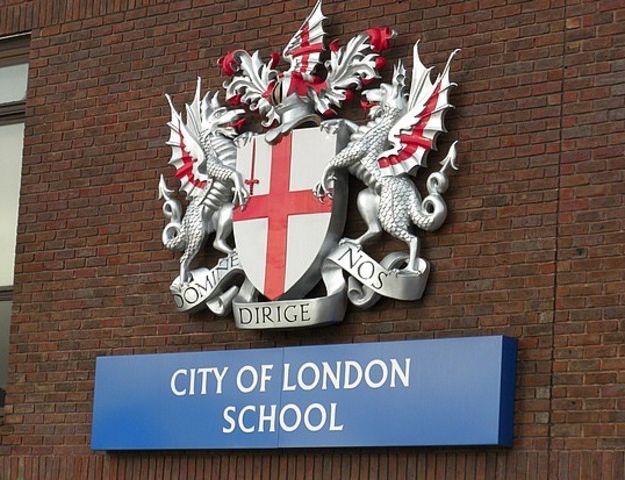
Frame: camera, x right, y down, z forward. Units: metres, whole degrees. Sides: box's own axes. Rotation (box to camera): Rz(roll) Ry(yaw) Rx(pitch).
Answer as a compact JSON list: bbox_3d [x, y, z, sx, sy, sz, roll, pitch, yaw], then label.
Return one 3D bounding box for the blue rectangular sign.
[{"bbox_3d":[-0.157,1.030,14.292,3.538,0.648,0.142,-5,-12,41],"label":"blue rectangular sign"}]

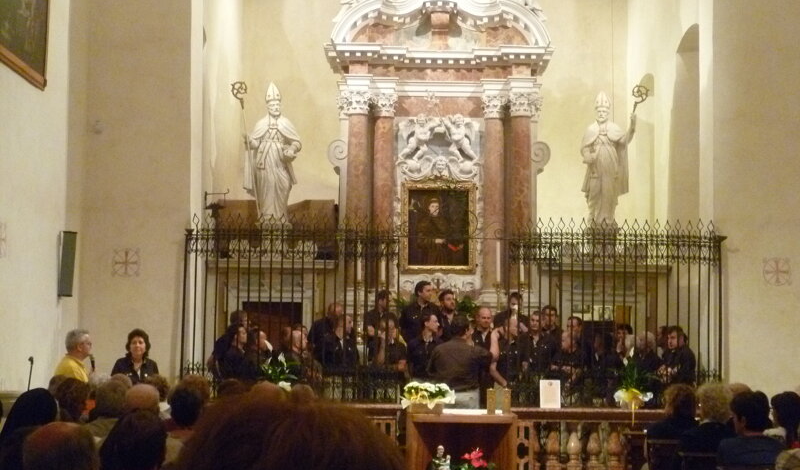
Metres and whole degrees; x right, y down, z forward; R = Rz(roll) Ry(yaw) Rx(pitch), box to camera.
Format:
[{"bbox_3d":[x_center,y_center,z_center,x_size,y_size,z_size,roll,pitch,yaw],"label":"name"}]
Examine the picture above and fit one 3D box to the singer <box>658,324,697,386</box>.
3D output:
[{"bbox_3d":[3.021,1.850,13.048,0.350,1.720,0.480,5,-7,-37],"label":"singer"}]

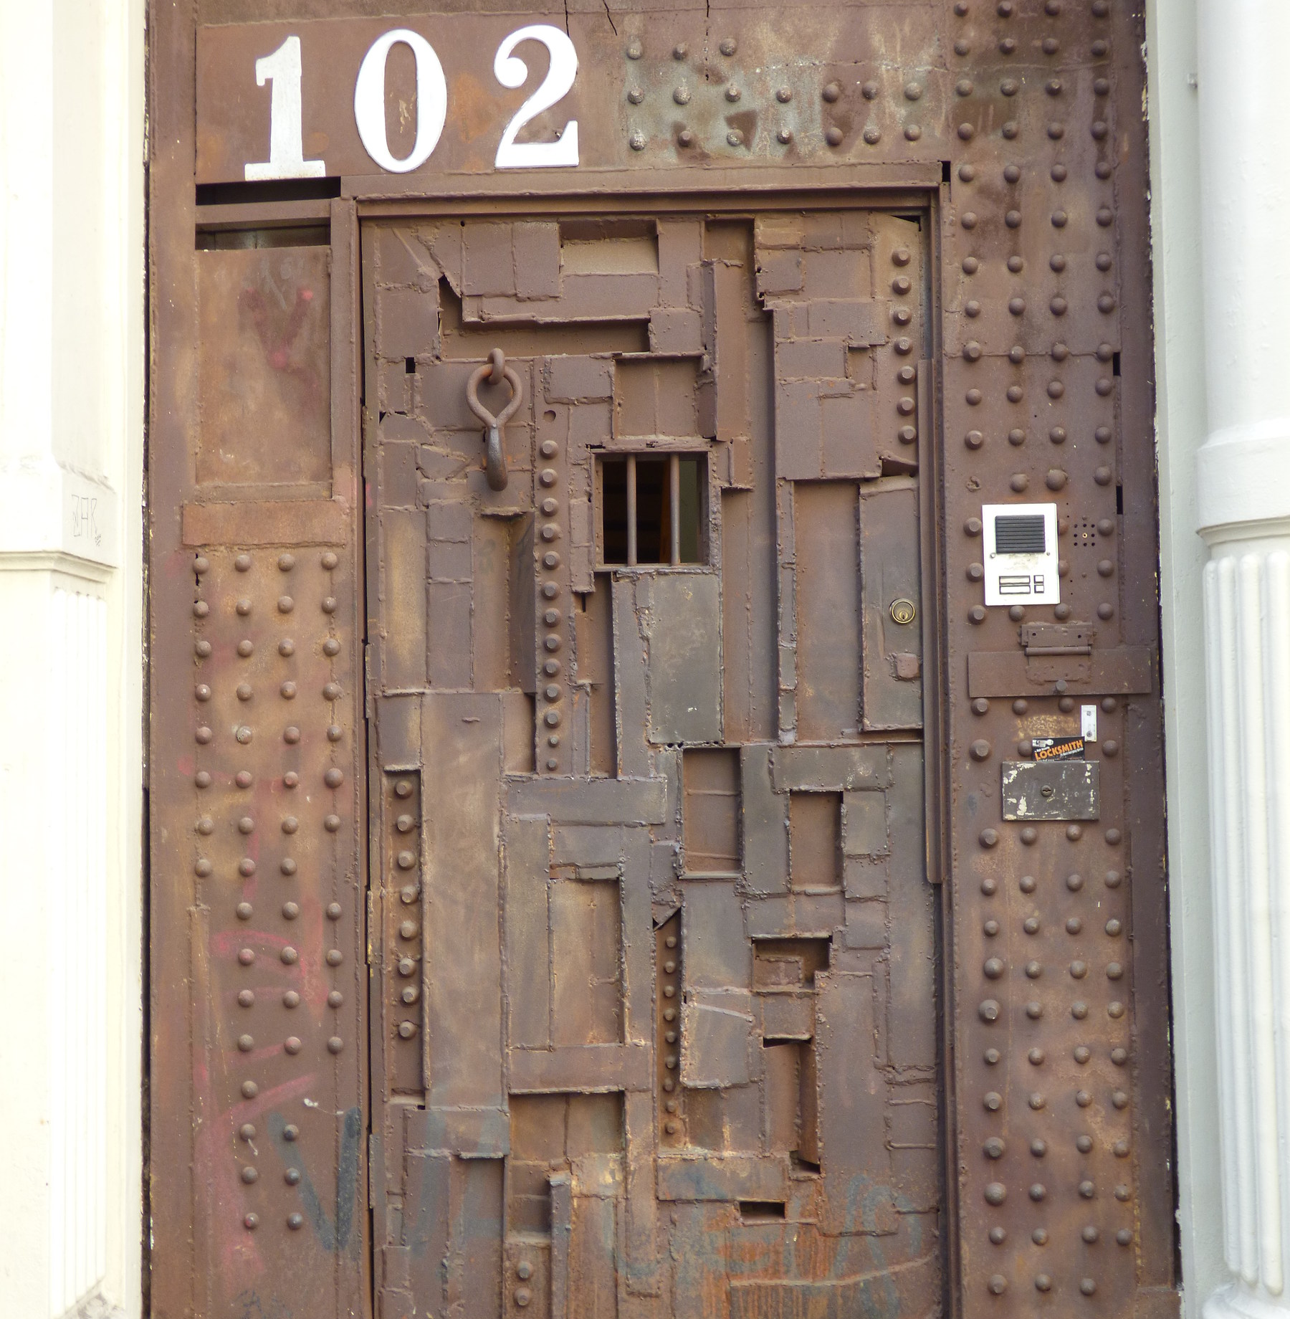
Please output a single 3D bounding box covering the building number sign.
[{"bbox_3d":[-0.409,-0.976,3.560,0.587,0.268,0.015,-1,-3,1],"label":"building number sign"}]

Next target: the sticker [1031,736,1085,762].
[{"bbox_3d":[0.709,0.155,3.488,0.090,0.044,0.004,-1,-3,1],"label":"sticker"}]

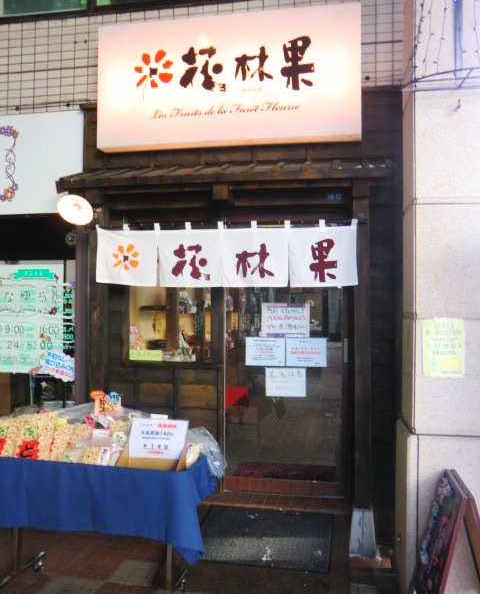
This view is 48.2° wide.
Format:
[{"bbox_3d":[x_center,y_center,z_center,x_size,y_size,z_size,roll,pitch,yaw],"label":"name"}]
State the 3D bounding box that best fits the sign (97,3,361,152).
[{"bbox_3d":[-0.095,-1.454,3.636,1.788,0.847,0.130,0,-1,10],"label":"sign"}]

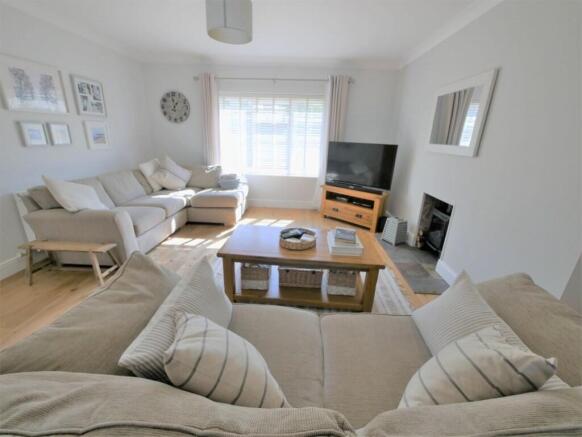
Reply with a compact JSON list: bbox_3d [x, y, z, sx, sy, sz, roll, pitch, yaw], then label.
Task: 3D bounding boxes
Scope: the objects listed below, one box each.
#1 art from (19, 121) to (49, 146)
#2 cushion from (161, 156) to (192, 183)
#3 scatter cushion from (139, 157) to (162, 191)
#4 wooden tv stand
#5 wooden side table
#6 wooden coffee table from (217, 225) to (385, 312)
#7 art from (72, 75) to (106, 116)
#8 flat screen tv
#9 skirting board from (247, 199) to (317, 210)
[{"bbox_3d":[-2.556,-0.838,2.347,0.040,0.225,0.215,3,19,2],"label":"art"},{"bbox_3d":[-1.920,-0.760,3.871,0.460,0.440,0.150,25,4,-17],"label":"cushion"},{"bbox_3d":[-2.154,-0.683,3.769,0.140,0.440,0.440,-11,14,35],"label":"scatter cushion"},{"bbox_3d":[1.042,-0.210,3.870,0.980,0.555,0.460,17,25,37],"label":"wooden tv stand"},{"bbox_3d":[-1.984,0.406,2.159,0.770,0.340,0.290,2,19,1],"label":"wooden side table"},{"bbox_3d":[0.076,0.431,2.041,1.210,0.495,0.580,2,19,0],"label":"wooden coffee table"},{"bbox_3d":[-2.502,-1.508,2.935,0.045,0.415,0.430,3,19,2],"label":"art"},{"bbox_3d":[1.068,-0.825,3.696,1.050,0.645,0.100,13,22,29],"label":"flat screen tv"},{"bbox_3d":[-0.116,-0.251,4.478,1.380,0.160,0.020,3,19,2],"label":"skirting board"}]

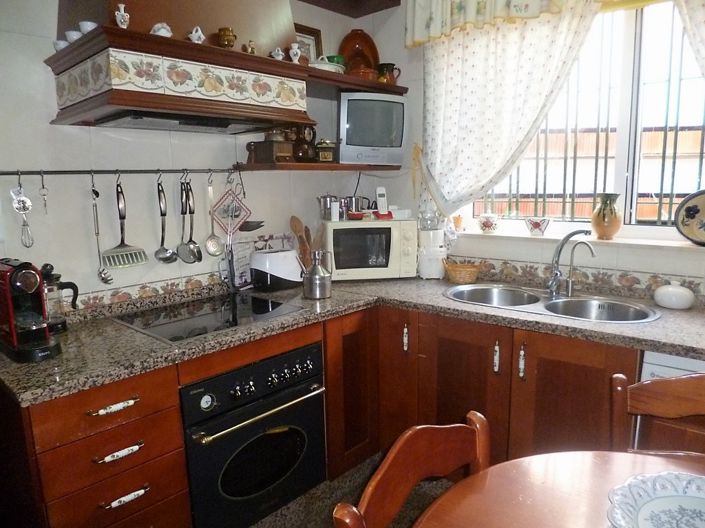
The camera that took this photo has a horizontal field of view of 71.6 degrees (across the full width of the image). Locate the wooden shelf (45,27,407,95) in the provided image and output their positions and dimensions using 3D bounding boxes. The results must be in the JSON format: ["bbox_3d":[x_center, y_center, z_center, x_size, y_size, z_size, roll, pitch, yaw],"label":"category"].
[{"bbox_3d":[-0.409,-0.762,2.053,0.545,0.045,1.410,7,12,43],"label":"wooden shelf"}]

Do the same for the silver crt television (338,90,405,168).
[{"bbox_3d":[0.059,-0.669,2.519,0.338,0.325,0.350,-4,9,-14],"label":"silver crt television"}]

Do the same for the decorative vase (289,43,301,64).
[{"bbox_3d":[-0.219,-0.807,1.890,0.043,0.084,0.043,-1,9,0],"label":"decorative vase"}]

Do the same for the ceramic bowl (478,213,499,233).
[{"bbox_3d":[0.694,-0.208,2.479,0.100,0.097,0.100,7,13,43],"label":"ceramic bowl"}]

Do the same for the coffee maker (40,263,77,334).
[{"bbox_3d":[-1.051,0.122,1.732,0.148,0.236,0.098,-4,10,-17],"label":"coffee maker"}]

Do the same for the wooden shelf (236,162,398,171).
[{"bbox_3d":[-0.142,-0.485,2.471,0.853,0.028,0.288,-11,13,-44],"label":"wooden shelf"}]

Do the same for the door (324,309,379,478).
[{"bbox_3d":[0.000,0.551,2.105,0.324,0.687,0.020,-11,13,-44],"label":"door"}]

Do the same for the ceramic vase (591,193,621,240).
[{"bbox_3d":[1.085,-0.204,2.077,0.118,0.200,0.118,7,13,43],"label":"ceramic vase"}]

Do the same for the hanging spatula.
[{"bbox_3d":[-0.884,-0.144,1.893,0.162,0.322,0.045,-11,13,-44],"label":"hanging spatula"}]

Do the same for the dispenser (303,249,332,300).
[{"bbox_3d":[-0.165,0.044,2.167,0.145,0.200,0.122,-2,9,0],"label":"dispenser"}]

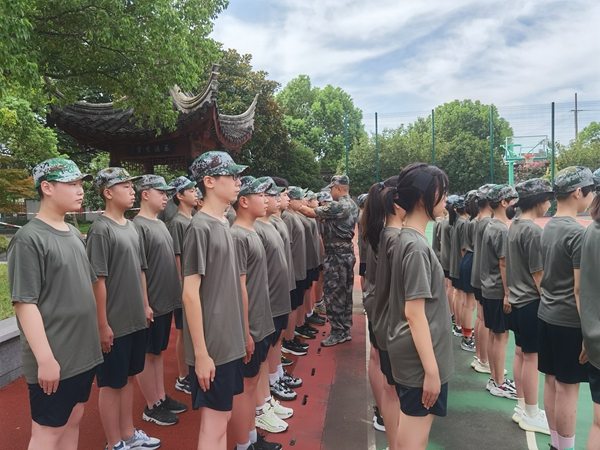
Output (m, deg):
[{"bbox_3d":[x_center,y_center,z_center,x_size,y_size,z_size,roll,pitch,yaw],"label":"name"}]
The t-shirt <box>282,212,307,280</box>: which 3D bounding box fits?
[{"bbox_3d":[-0.072,0.209,4.871,0.280,0.720,0.440,0,3,8],"label":"t-shirt"}]

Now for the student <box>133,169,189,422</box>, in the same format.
[{"bbox_3d":[-1.007,0.519,3.401,0.330,1.757,0.470,-1,3,14],"label":"student"}]

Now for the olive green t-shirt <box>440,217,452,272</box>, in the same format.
[{"bbox_3d":[1.798,0.242,5.458,0.260,0.640,0.430,-1,4,8],"label":"olive green t-shirt"}]

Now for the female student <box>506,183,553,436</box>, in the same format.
[{"bbox_3d":[1.579,0.518,3.174,0.330,1.654,0.460,-1,3,7],"label":"female student"}]

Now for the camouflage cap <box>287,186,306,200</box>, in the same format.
[{"bbox_3d":[-0.063,-0.311,4.743,0.265,0.135,0.185,-6,3,8],"label":"camouflage cap"}]

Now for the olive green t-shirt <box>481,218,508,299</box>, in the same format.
[{"bbox_3d":[1.573,0.266,3.682,0.260,0.630,0.450,-1,3,7],"label":"olive green t-shirt"}]

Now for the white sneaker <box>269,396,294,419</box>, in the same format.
[{"bbox_3d":[-0.192,1.315,3.381,0.280,0.130,0.100,-1,3,6],"label":"white sneaker"}]

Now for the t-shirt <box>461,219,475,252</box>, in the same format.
[{"bbox_3d":[1.692,0.118,4.556,0.260,0.410,0.410,-1,3,5],"label":"t-shirt"}]

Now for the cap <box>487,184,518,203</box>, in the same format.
[{"bbox_3d":[1.580,-0.238,3.654,0.245,0.140,0.180,-1,3,7],"label":"cap"}]

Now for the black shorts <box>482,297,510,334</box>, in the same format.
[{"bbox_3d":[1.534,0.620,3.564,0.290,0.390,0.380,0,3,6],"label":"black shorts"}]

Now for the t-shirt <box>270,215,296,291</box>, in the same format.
[{"bbox_3d":[-0.142,0.239,3.792,0.270,0.660,0.450,-1,4,8],"label":"t-shirt"}]

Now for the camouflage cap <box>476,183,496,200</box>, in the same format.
[{"bbox_3d":[1.641,-0.290,4.021,0.250,0.135,0.180,0,3,6],"label":"camouflage cap"}]

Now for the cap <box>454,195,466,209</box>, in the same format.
[{"bbox_3d":[1.847,-0.267,5.217,0.250,0.140,0.180,-1,3,7],"label":"cap"}]

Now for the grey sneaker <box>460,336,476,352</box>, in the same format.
[{"bbox_3d":[1.763,1.191,4.716,0.270,0.130,0.100,0,4,25],"label":"grey sneaker"}]

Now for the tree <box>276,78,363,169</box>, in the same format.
[{"bbox_3d":[1.238,-5.966,34.814,7.300,10.200,7.300,-1,4,8],"label":"tree"}]

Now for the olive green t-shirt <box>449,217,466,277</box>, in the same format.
[{"bbox_3d":[1.835,0.228,5.245,0.250,0.650,0.430,-1,3,7],"label":"olive green t-shirt"}]

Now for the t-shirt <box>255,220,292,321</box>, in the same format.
[{"bbox_3d":[-0.208,0.284,3.269,0.270,0.650,0.460,-1,3,10],"label":"t-shirt"}]

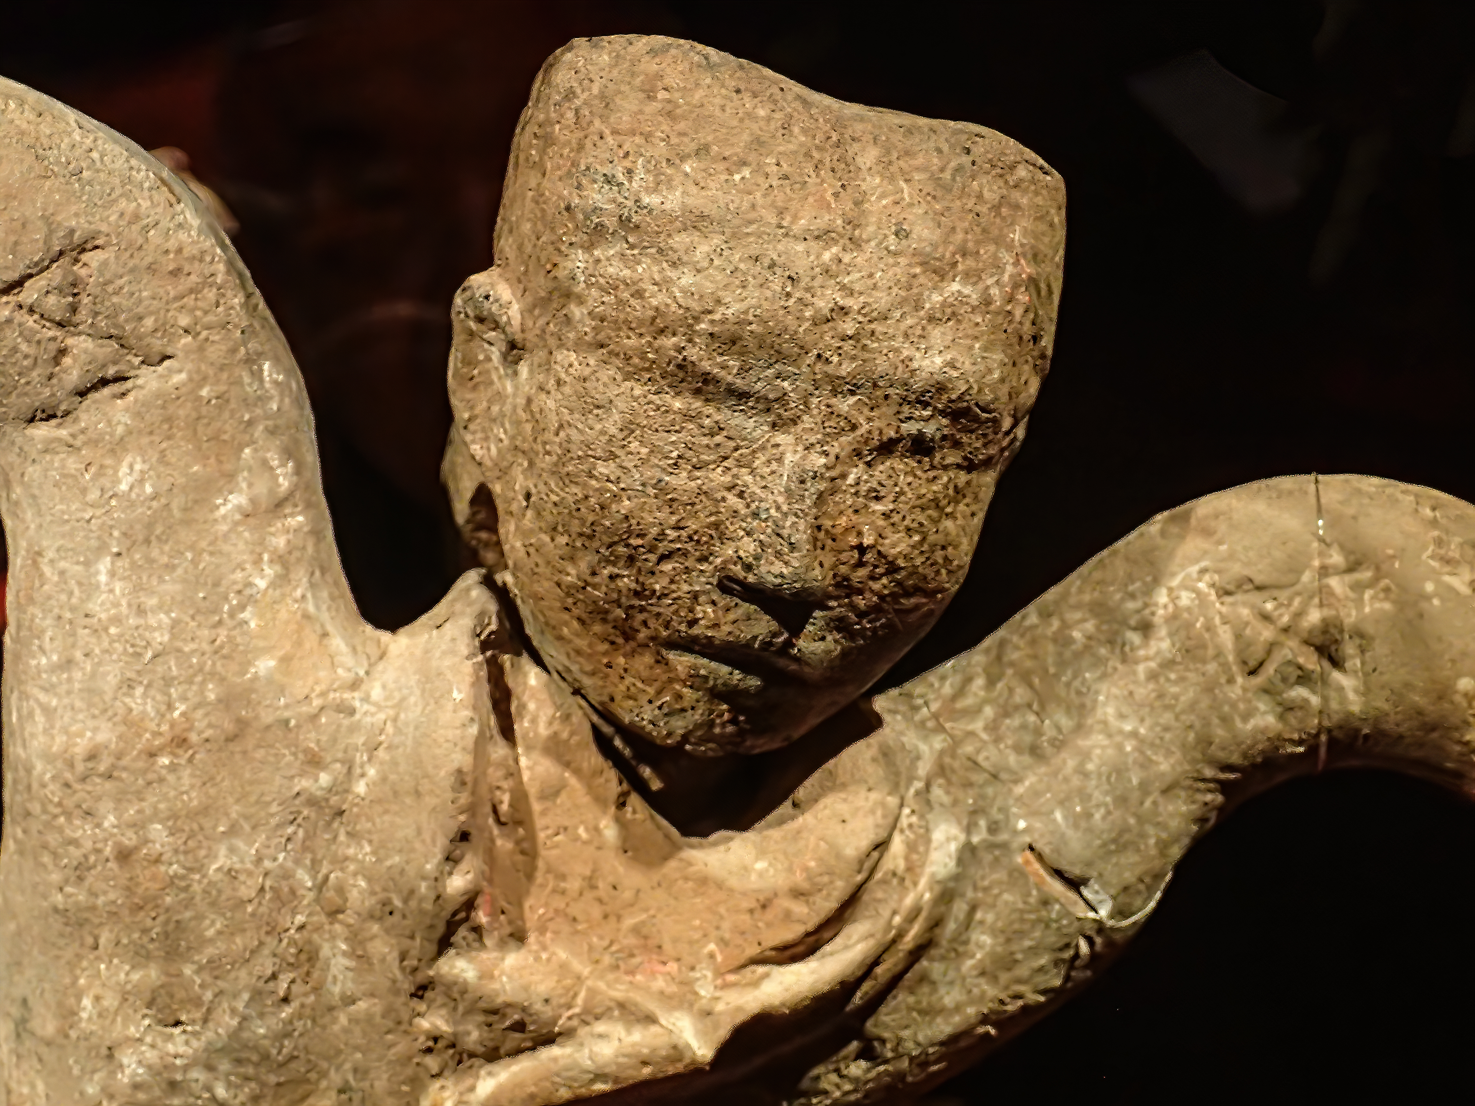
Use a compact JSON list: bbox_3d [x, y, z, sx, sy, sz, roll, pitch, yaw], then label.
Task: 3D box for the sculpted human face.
[{"bbox_3d":[0.004,-0.035,0.610,0.117,0.140,0.100,11,13,-22],"label":"sculpted human face"}]

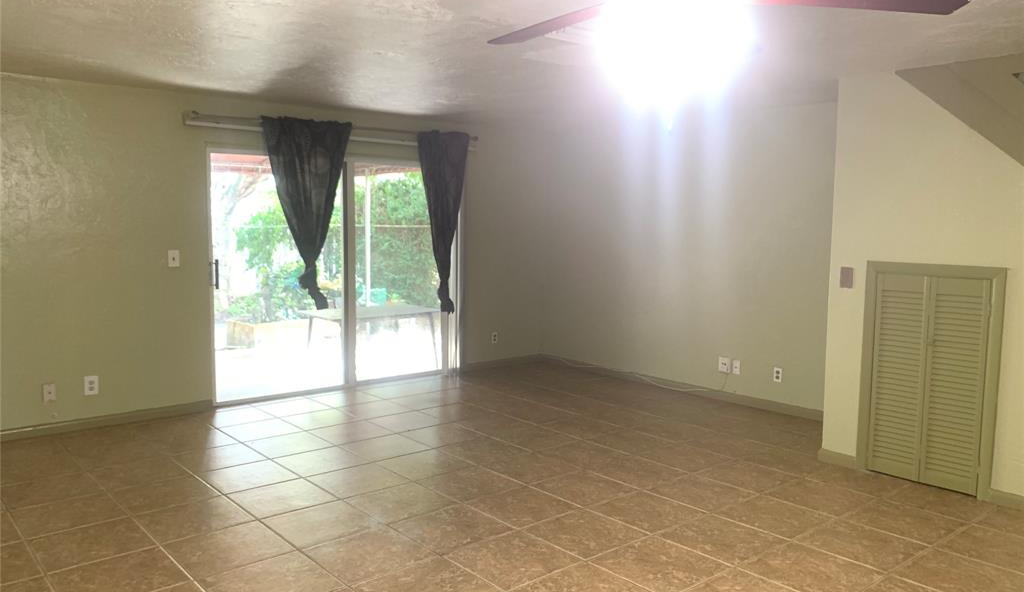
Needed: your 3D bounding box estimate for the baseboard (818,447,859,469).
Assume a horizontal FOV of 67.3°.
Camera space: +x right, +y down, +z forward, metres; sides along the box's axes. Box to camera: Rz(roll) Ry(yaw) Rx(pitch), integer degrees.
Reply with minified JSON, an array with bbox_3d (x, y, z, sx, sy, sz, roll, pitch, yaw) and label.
[{"bbox_3d":[2.064,1.021,4.862,0.020,0.076,0.245,-4,7,-41],"label":"baseboard"}]

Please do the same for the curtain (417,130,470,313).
[{"bbox_3d":[-0.641,-0.681,7.275,0.620,1.715,0.120,-4,7,-41],"label":"curtain"}]

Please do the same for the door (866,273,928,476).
[{"bbox_3d":[2.288,0.477,4.569,0.030,1.200,0.300,-4,7,-41],"label":"door"}]

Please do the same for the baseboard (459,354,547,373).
[{"bbox_3d":[-0.086,0.713,8.027,1.070,0.085,0.020,-4,7,-41],"label":"baseboard"}]

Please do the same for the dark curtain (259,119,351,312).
[{"bbox_3d":[-1.677,-0.664,6.377,0.795,1.580,0.120,-4,7,-41],"label":"dark curtain"}]

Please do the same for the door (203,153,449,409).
[{"bbox_3d":[-1.446,-0.162,6.792,2.410,2.020,0.090,-4,7,-41],"label":"door"}]

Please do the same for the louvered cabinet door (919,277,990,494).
[{"bbox_3d":[2.489,0.499,4.338,0.030,1.200,0.313,-4,7,-41],"label":"louvered cabinet door"}]

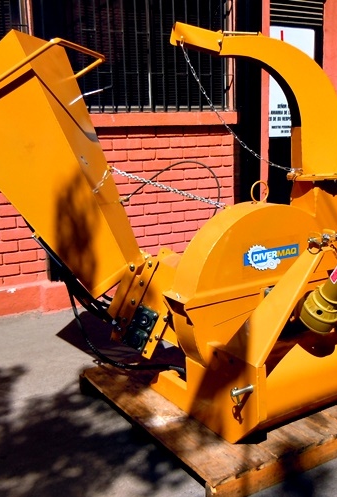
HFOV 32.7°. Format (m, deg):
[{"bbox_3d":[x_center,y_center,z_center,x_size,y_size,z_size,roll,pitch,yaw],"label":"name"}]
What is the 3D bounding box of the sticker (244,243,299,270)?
[{"bbox_3d":[0.497,0.038,2.743,0.348,0.131,0.010,-9,14,-31],"label":"sticker"}]

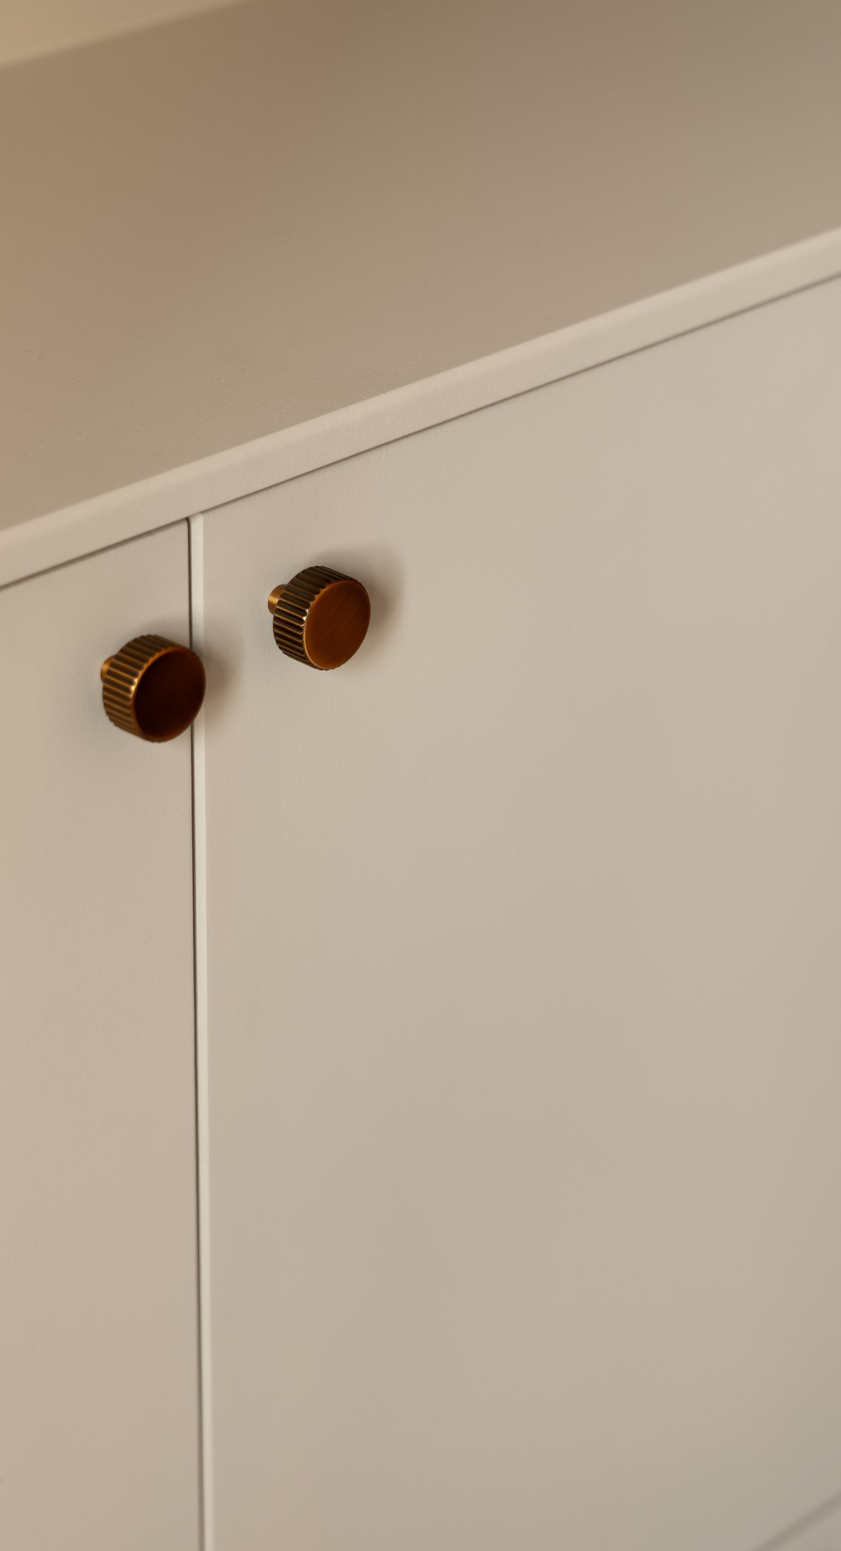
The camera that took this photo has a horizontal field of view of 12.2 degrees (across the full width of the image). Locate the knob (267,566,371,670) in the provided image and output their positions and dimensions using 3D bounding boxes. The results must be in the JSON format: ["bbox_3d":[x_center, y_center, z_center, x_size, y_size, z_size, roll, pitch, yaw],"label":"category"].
[{"bbox_3d":[-0.037,-0.054,1.308,0.028,0.031,0.031,23,34,38],"label":"knob"}]

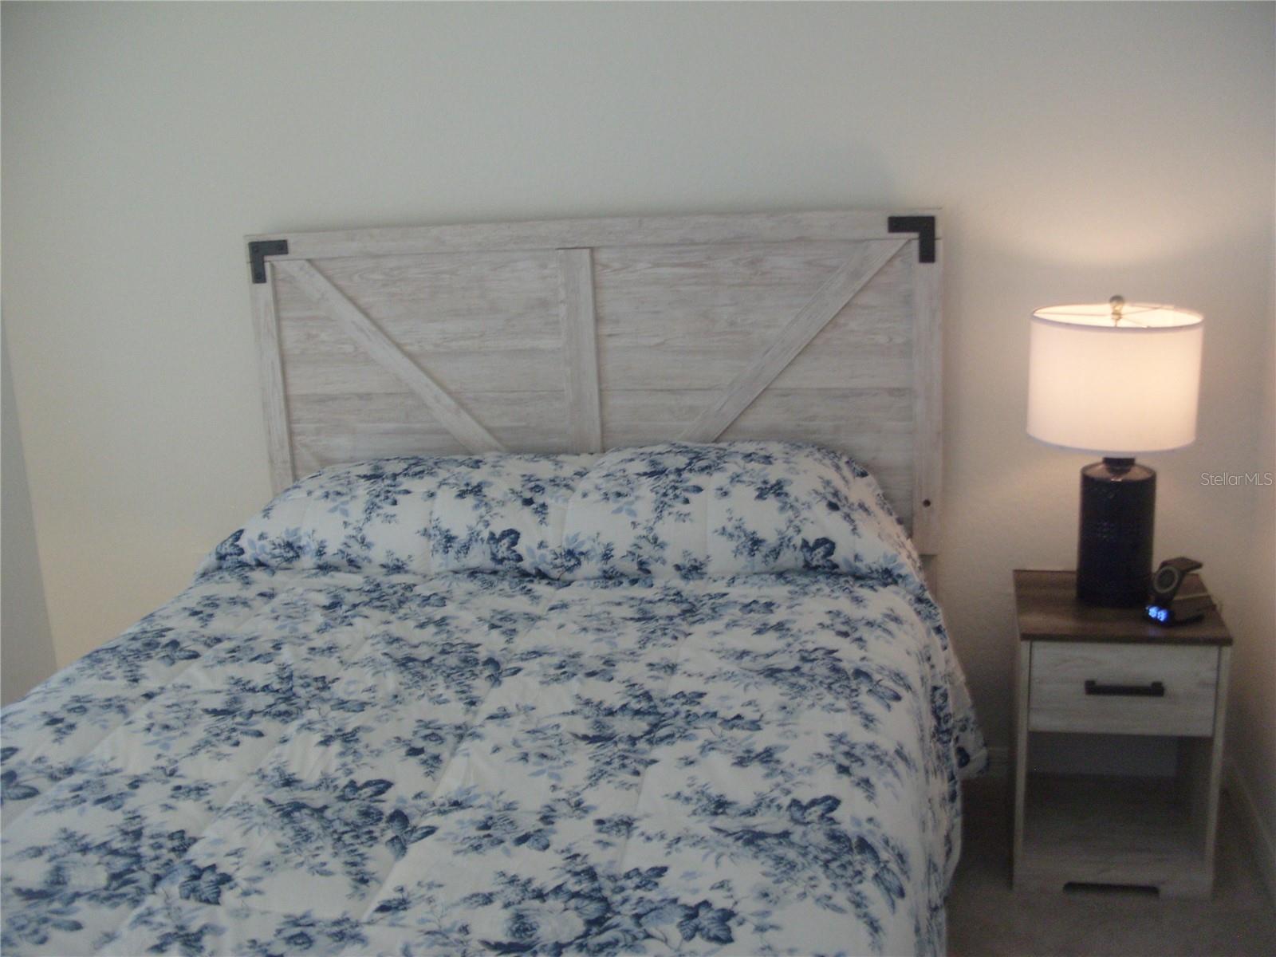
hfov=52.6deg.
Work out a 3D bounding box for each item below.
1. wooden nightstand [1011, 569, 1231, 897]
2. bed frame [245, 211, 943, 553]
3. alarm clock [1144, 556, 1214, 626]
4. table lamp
[{"bbox_3d":[1.010,0.533,2.777,0.388,0.563,0.400,1,14,13],"label":"wooden nightstand"},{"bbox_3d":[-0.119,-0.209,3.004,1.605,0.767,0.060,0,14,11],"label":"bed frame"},{"bbox_3d":[1.084,0.223,2.600,0.120,0.116,0.075,-13,17,-37],"label":"alarm clock"},{"bbox_3d":[0.987,-0.060,2.680,0.335,0.636,0.335,1,14,13],"label":"table lamp"}]

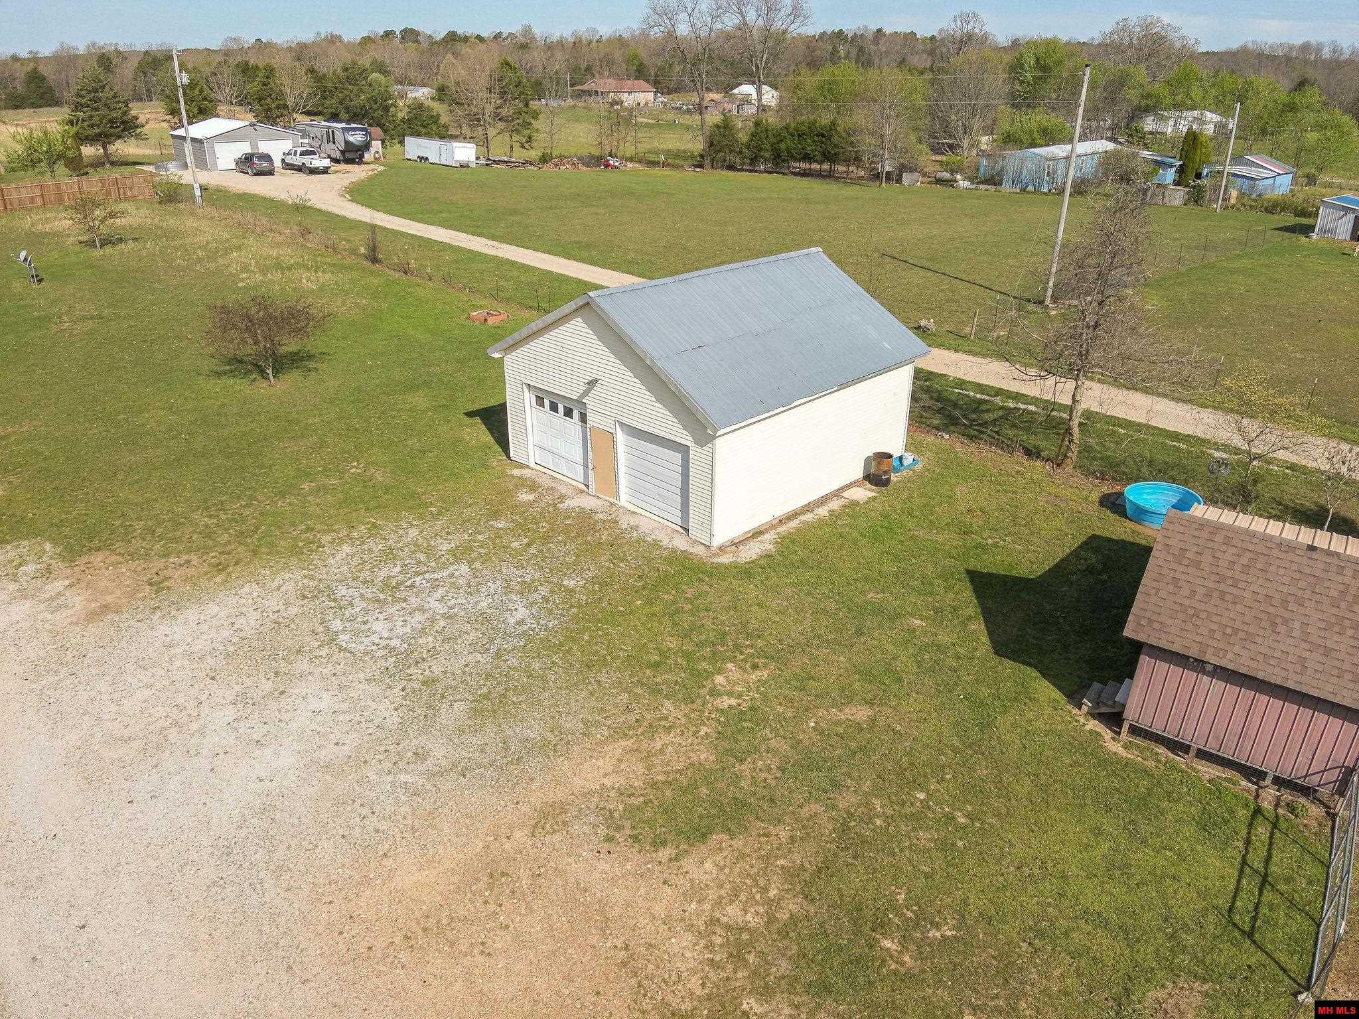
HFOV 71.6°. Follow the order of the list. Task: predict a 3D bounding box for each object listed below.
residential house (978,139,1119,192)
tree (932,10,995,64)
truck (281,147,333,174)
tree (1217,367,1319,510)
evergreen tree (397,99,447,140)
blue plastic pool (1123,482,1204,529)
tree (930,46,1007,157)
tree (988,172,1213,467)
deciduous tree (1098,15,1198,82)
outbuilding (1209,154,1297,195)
[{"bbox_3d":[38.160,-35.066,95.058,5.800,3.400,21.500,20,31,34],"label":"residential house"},{"bbox_3d":[51.373,-79.807,170.988,11.239,18.846,11.239,1,25,0],"label":"tree"},{"bbox_3d":[-32.998,-30.781,82.937,2.080,2.000,6.350,-21,33,-39],"label":"truck"},{"bbox_3d":[14.042,-1.607,22.858,2.350,3.500,2.200,1,25,0],"label":"tree"},{"bbox_3d":[-32.068,-47.675,116.091,6.400,5.300,6.000,1,25,0],"label":"evergreen tree"},{"bbox_3d":[12.014,-0.027,23.543,1.780,0.580,1.780,1,25,0],"label":"blue plastic pool"},{"bbox_3d":[40.426,-56.940,132.147,10.000,13.680,10.000,8,26,14],"label":"tree"},{"bbox_3d":[10.864,-4.645,24.446,5.400,7.500,5.000,1,25,0],"label":"tree"},{"bbox_3d":[83.276,-78.142,168.196,18.218,17.867,18.218,1,25,0],"label":"deciduous tree"},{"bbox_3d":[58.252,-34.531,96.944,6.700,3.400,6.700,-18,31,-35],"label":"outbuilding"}]

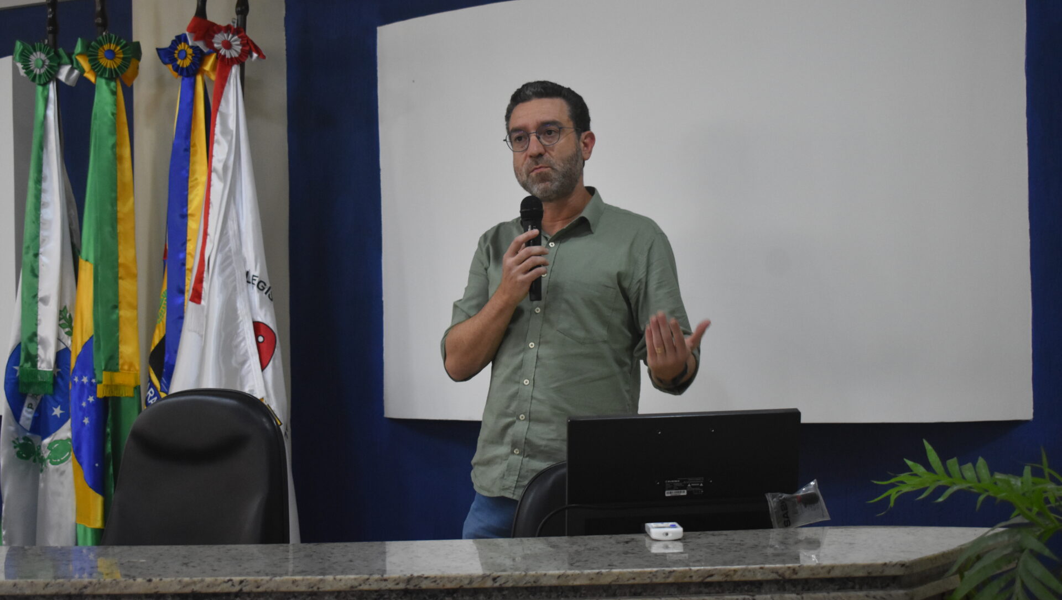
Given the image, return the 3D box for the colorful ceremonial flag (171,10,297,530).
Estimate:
[{"bbox_3d":[-0.775,0.017,5.170,0.350,1.500,0.260,-1,-1,15],"label":"colorful ceremonial flag"}]

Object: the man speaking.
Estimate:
[{"bbox_3d":[0.095,0.400,4.300,0.620,1.760,0.450,-2,-1,25],"label":"man speaking"}]

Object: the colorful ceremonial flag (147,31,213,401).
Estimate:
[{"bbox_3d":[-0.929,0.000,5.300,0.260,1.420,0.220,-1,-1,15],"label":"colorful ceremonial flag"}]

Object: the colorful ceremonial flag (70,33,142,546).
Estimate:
[{"bbox_3d":[-1.134,0.031,5.300,0.240,1.500,0.220,-1,-1,5],"label":"colorful ceremonial flag"}]

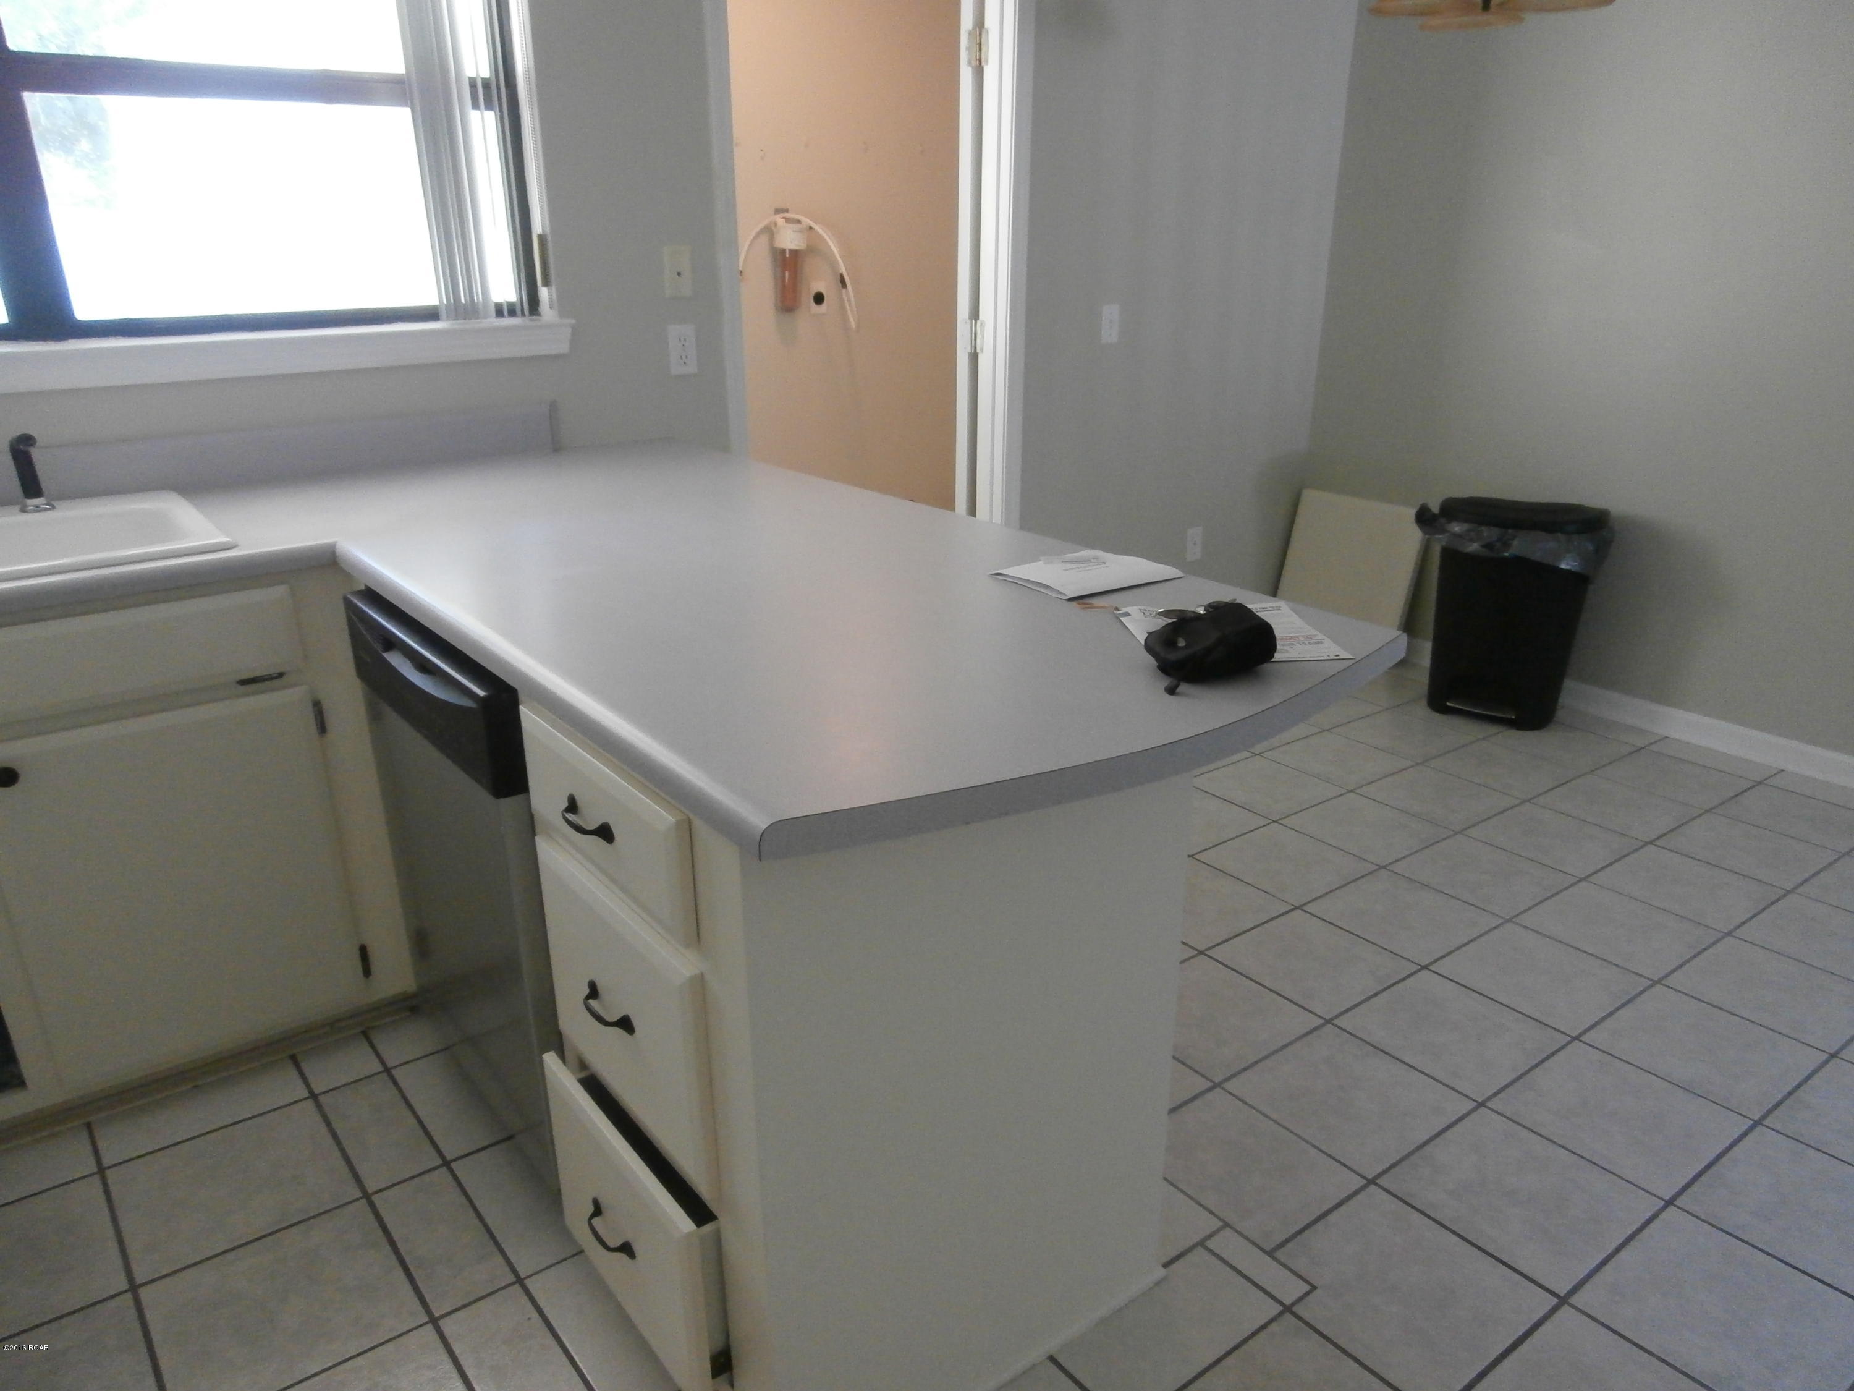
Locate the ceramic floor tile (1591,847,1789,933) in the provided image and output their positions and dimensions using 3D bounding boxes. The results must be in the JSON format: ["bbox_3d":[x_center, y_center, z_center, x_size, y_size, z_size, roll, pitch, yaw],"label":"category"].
[{"bbox_3d":[1.716,0.434,2.907,0.302,0.010,0.302,-14,24,-35],"label":"ceramic floor tile"}]

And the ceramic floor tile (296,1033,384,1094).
[{"bbox_3d":[-1.027,0.647,2.251,0.113,0.010,0.142,-14,24,-34],"label":"ceramic floor tile"}]

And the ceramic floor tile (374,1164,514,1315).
[{"bbox_3d":[-0.713,0.799,1.890,0.115,0.010,0.302,-14,24,-35],"label":"ceramic floor tile"}]

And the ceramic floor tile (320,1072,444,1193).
[{"bbox_3d":[-0.903,0.718,2.120,0.115,0.010,0.302,-14,24,-35],"label":"ceramic floor tile"}]

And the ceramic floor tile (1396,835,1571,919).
[{"bbox_3d":[1.255,0.407,2.906,0.297,0.010,0.297,-14,24,-34],"label":"ceramic floor tile"}]

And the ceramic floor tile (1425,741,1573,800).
[{"bbox_3d":[1.592,0.207,3.550,0.302,0.010,0.302,-14,24,-35],"label":"ceramic floor tile"}]

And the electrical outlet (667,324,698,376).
[{"bbox_3d":[-0.582,-0.827,3.076,0.071,0.115,0.008,-14,24,-35],"label":"electrical outlet"}]

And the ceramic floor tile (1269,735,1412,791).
[{"bbox_3d":[1.158,0.184,3.621,0.302,0.010,0.302,-14,24,-35],"label":"ceramic floor tile"}]

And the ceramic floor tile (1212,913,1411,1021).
[{"bbox_3d":[0.778,0.541,2.603,0.302,0.010,0.302,-14,24,-35],"label":"ceramic floor tile"}]

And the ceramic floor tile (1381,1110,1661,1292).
[{"bbox_3d":[0.889,0.751,1.932,0.297,0.010,0.297,-14,24,-34],"label":"ceramic floor tile"}]

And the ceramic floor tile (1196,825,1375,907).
[{"bbox_3d":[0.829,0.389,2.965,0.297,0.010,0.297,-14,24,-34],"label":"ceramic floor tile"}]

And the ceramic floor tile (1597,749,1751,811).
[{"bbox_3d":[2.031,0.226,3.494,0.302,0.010,0.302,-14,24,-35],"label":"ceramic floor tile"}]

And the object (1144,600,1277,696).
[{"bbox_3d":[0.310,-0.060,1.400,0.137,0.050,0.078,-15,24,-36],"label":"object"}]

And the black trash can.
[{"bbox_3d":[1.742,-0.256,3.888,0.460,0.640,0.330,16,25,38],"label":"black trash can"}]

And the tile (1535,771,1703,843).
[{"bbox_3d":[1.742,0.285,3.249,0.297,0.010,0.297,-14,24,-34],"label":"tile"}]

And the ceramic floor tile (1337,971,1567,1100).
[{"bbox_3d":[0.968,0.624,2.376,0.302,0.010,0.302,-14,24,-35],"label":"ceramic floor tile"}]

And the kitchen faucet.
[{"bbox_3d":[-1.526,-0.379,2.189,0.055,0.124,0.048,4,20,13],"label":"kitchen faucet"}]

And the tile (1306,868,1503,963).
[{"bbox_3d":[1.012,0.469,2.734,0.297,0.010,0.297,-14,24,-34],"label":"tile"}]

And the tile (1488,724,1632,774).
[{"bbox_3d":[1.841,0.144,3.728,0.302,0.010,0.302,-14,24,-35],"label":"tile"}]

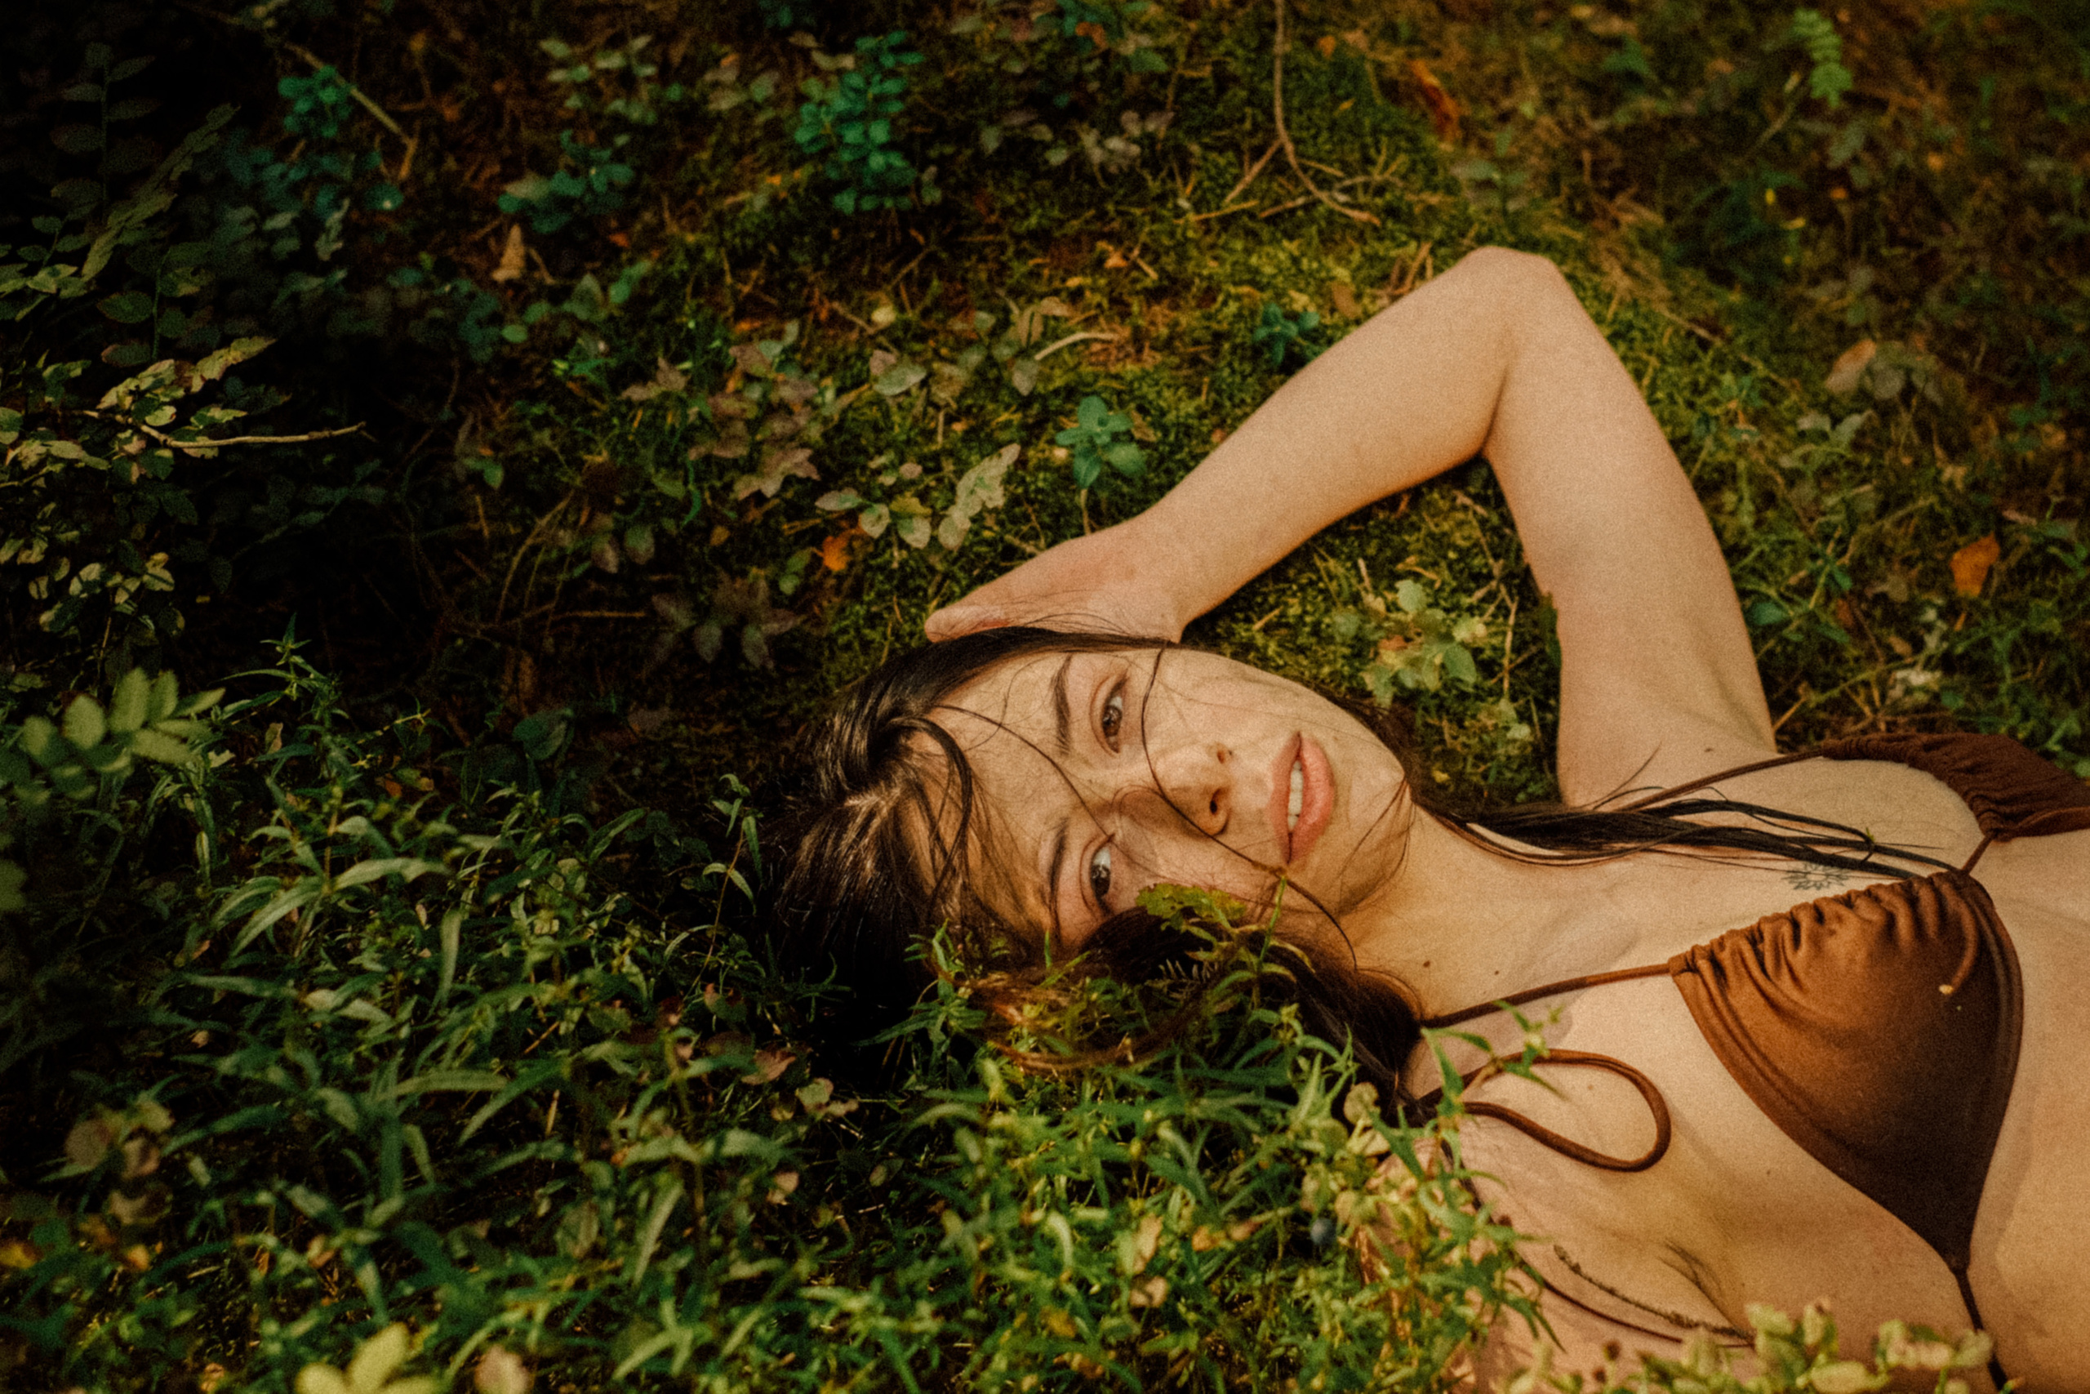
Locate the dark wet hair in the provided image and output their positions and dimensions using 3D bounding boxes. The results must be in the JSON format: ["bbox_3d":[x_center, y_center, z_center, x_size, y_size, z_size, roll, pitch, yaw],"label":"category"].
[{"bbox_3d":[0.119,0.066,1.200,0.430,0.190,0.175,-3,70,3],"label":"dark wet hair"}]

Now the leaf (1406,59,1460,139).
[{"bbox_3d":[0.214,-0.328,1.690,0.022,0.012,0.066,-10,47,-9],"label":"leaf"}]

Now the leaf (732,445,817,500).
[{"bbox_3d":[-0.125,-0.103,1.420,0.041,0.014,0.036,0,45,0],"label":"leaf"}]

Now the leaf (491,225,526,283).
[{"bbox_3d":[-0.269,-0.222,1.540,0.018,0.014,0.034,0,45,0],"label":"leaf"}]

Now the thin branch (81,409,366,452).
[{"bbox_3d":[-0.358,-0.116,1.340,0.125,0.013,0.016,3,46,0],"label":"thin branch"}]

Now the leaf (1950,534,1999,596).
[{"bbox_3d":[0.429,-0.061,1.420,0.021,0.009,0.036,20,55,18],"label":"leaf"}]

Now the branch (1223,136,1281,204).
[{"bbox_3d":[0.108,-0.272,1.594,0.007,0.010,0.065,21,49,20],"label":"branch"}]

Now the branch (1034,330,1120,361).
[{"bbox_3d":[0.016,-0.170,1.492,0.045,0.008,0.010,-14,47,-13],"label":"branch"}]

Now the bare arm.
[{"bbox_3d":[0.150,-0.097,1.326,0.338,0.107,0.314,9,47,8],"label":"bare arm"}]

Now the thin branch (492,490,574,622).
[{"bbox_3d":[-0.231,-0.063,1.390,0.038,0.042,0.048,0,45,0],"label":"thin branch"}]

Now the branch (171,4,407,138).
[{"bbox_3d":[-0.410,-0.339,1.660,0.207,0.012,0.012,31,53,30],"label":"branch"}]

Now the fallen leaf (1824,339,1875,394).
[{"bbox_3d":[0.394,-0.162,1.505,0.020,0.010,0.045,28,48,24],"label":"fallen leaf"}]

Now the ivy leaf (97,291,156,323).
[{"bbox_3d":[-0.421,-0.178,1.410,0.026,0.008,0.019,0,46,0],"label":"ivy leaf"}]

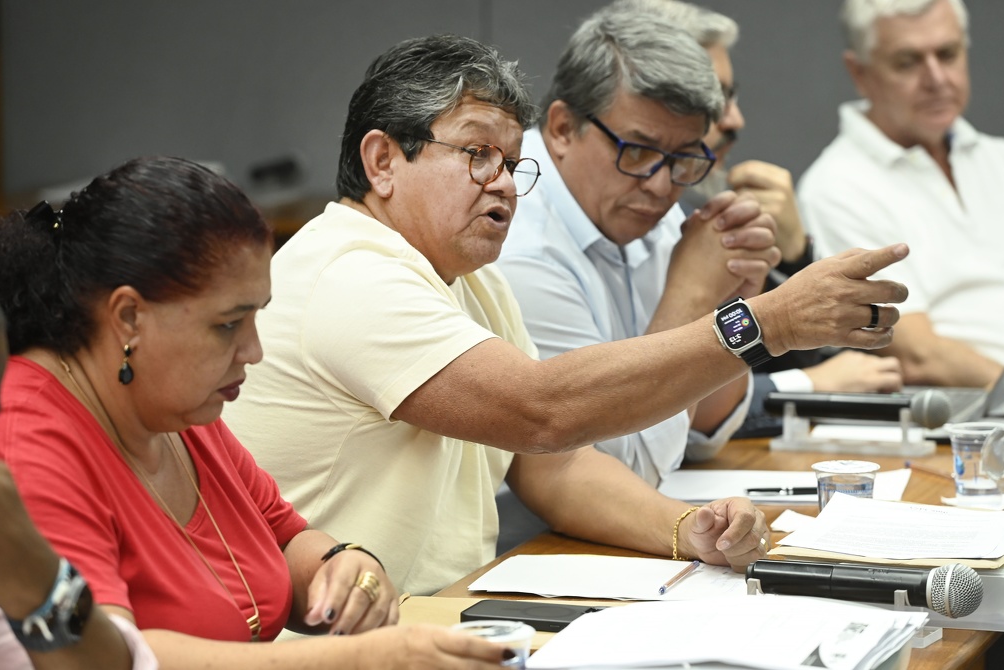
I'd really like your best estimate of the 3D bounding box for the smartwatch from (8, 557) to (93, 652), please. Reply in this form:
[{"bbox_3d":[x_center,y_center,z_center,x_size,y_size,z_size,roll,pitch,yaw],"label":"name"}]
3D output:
[{"bbox_3d":[-0.338,0.200,3.130,0.057,0.066,0.046,10,-30,29],"label":"smartwatch"}]

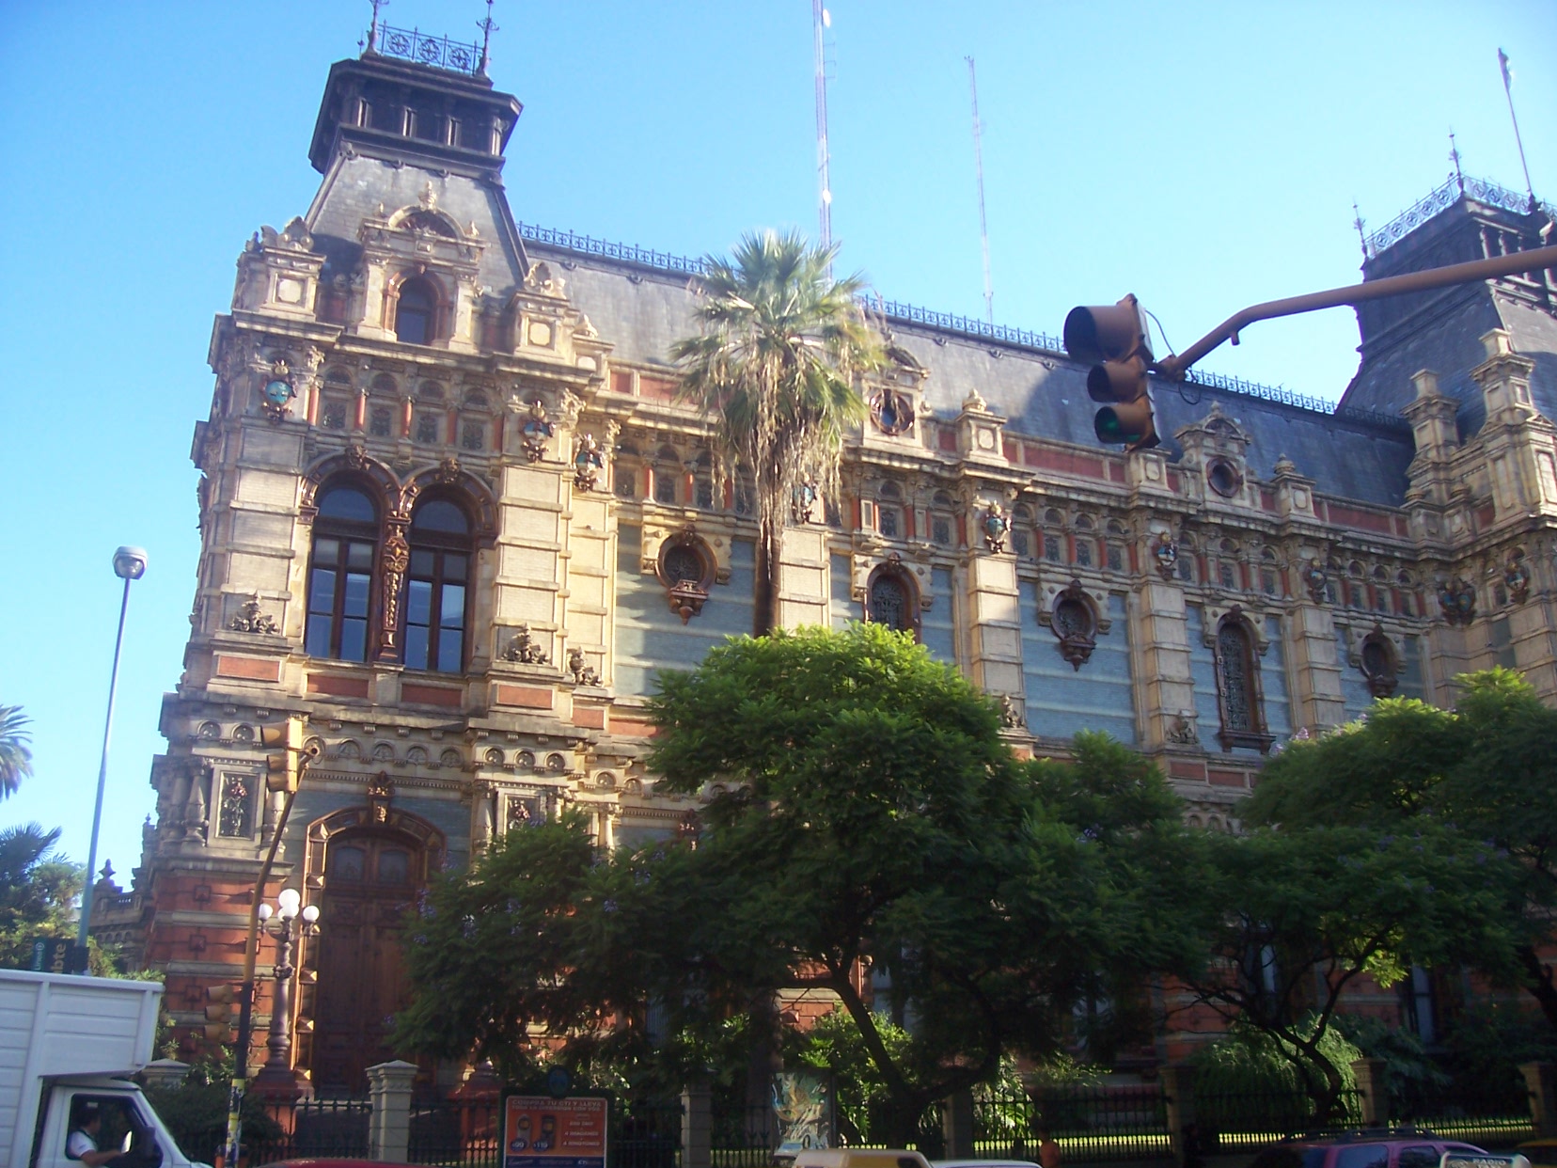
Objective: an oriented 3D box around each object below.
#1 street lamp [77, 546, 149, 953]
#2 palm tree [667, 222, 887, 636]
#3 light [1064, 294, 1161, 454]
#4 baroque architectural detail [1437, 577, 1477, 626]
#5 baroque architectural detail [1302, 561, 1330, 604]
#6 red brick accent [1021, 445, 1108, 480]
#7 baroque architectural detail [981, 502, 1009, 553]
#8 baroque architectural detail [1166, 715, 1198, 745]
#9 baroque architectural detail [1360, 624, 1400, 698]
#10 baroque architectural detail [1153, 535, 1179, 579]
[{"bbox_3d":[-8.924,3.778,19.105,0.470,9.300,0.800,7,-21,-22],"label":"street lamp"},{"bbox_3d":[0.034,1.572,28.596,4.300,19.000,4.300,8,-22,-24],"label":"palm tree"},{"bbox_3d":[1.862,-1.177,8.527,0.460,0.950,0.370,7,-21,-22],"label":"light"},{"bbox_3d":[20.547,0.537,46.312,0.897,1.242,0.600,-8,-21,18],"label":"baroque architectural detail"},{"bbox_3d":[15.160,-0.034,43.169,0.800,1.280,0.350,7,-21,-22],"label":"baroque architectural detail"},{"bbox_3d":[7.901,-3.351,42.210,2.650,0.580,0.150,8,-22,-24],"label":"red brick accent"},{"bbox_3d":[5.637,-1.473,39.830,0.554,1.229,0.320,8,-22,-24],"label":"baroque architectural detail"},{"bbox_3d":[10.405,3.777,39.403,0.950,0.850,0.400,7,-21,-22],"label":"baroque architectural detail"},{"bbox_3d":[17.698,2.274,45.051,0.800,2.056,0.350,8,-22,-24],"label":"baroque architectural detail"},{"bbox_3d":[10.638,-0.752,42.066,0.548,1.168,0.320,8,-22,-24],"label":"baroque architectural detail"}]

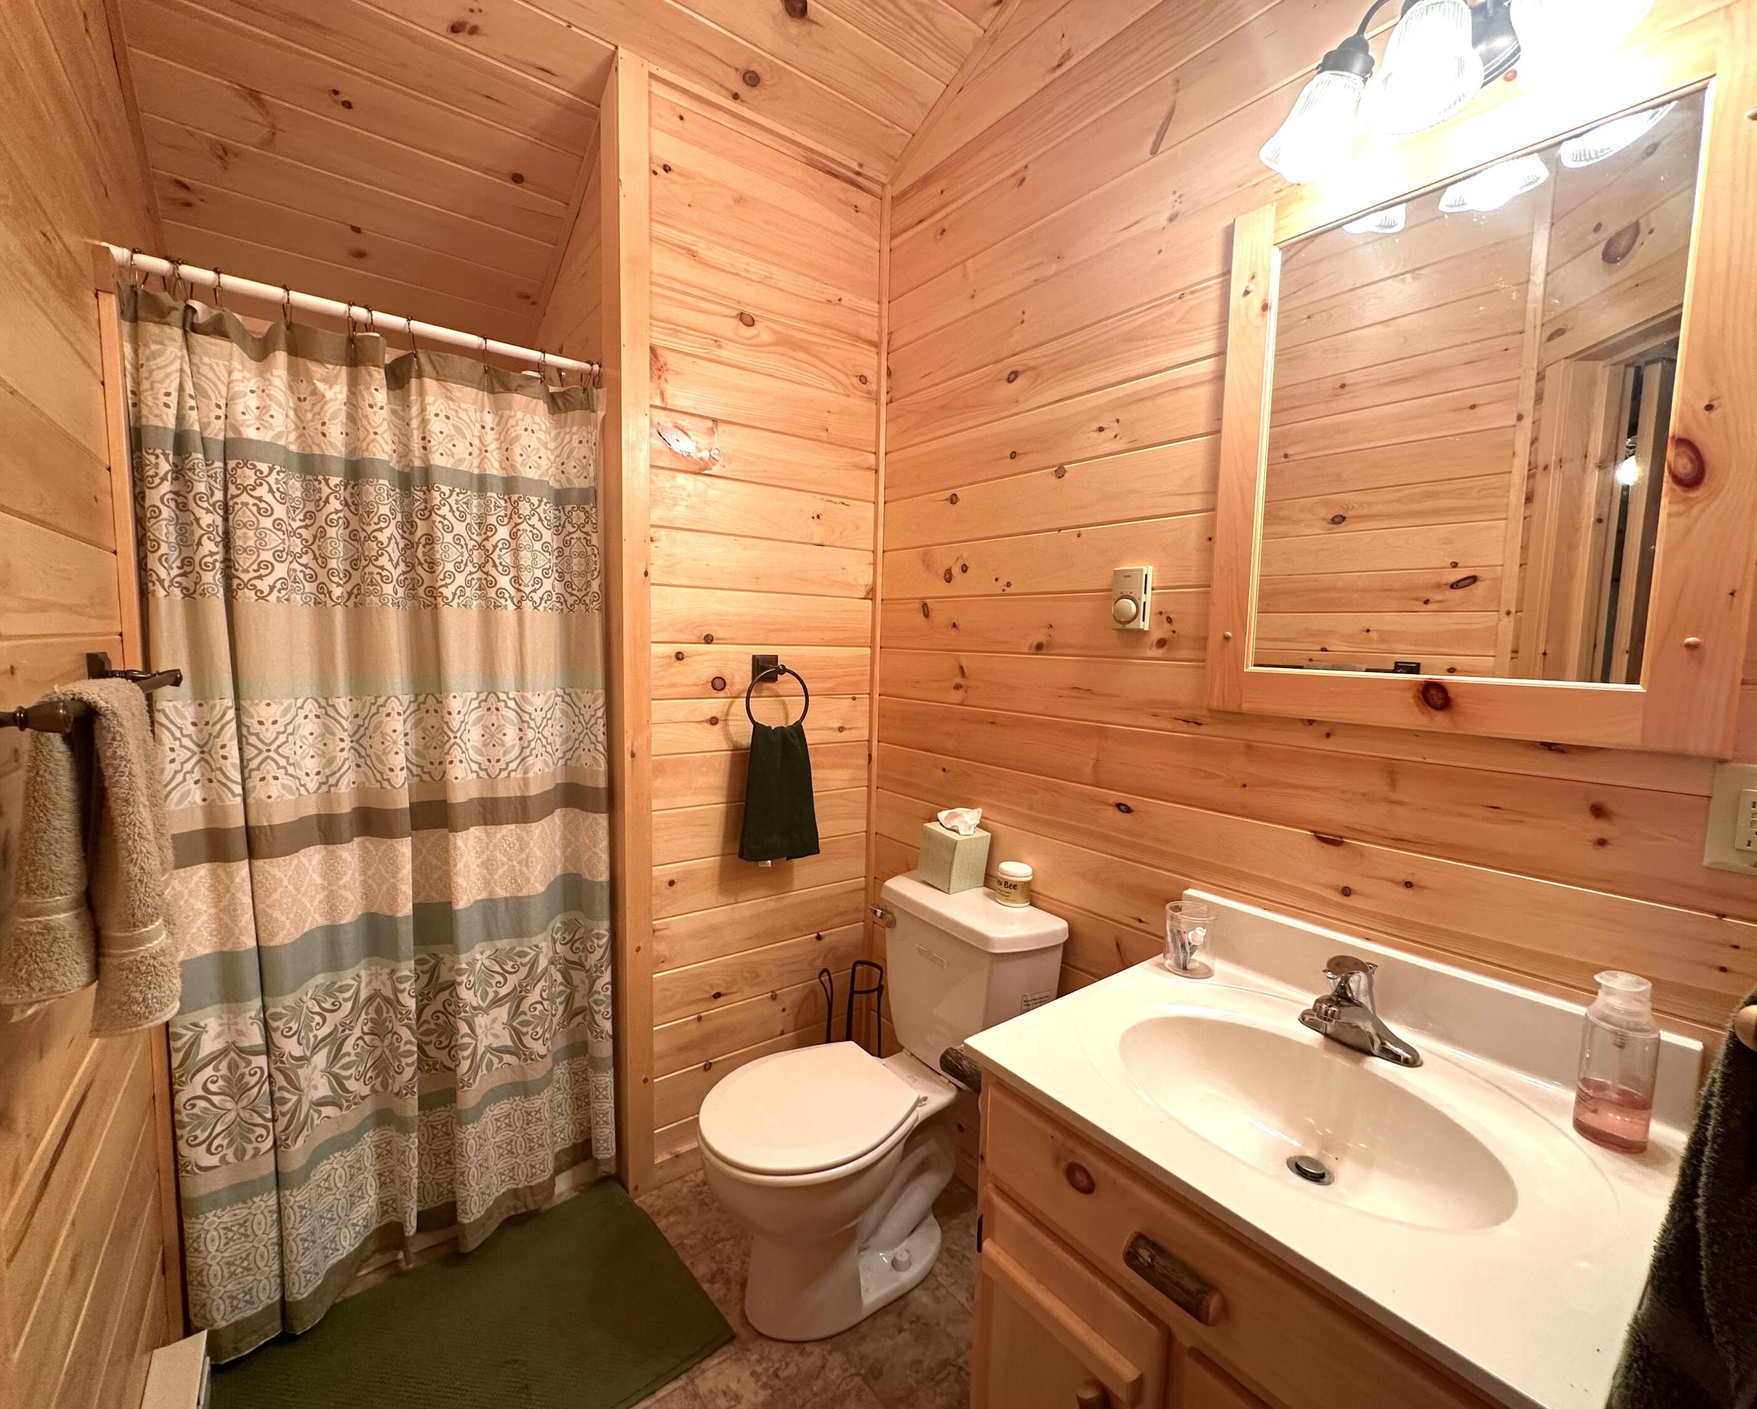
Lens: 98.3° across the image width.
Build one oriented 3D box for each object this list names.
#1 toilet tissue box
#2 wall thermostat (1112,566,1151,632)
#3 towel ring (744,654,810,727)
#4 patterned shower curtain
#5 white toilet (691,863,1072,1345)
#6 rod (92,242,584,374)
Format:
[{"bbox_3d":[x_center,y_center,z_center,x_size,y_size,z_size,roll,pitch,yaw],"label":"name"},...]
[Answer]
[{"bbox_3d":[0.178,0.356,1.772,0.111,0.129,0.111,-3,7,-39],"label":"toilet tissue box"},{"bbox_3d":[0.471,-0.198,1.431,0.040,0.117,0.071,-3,6,-37],"label":"wall thermostat"},{"bbox_3d":[-0.260,-0.020,1.880,0.172,0.203,0.072,-3,6,-37],"label":"towel ring"},{"bbox_3d":[-0.921,0.227,1.513,0.765,1.835,0.150,-3,6,-37],"label":"patterned shower curtain"},{"bbox_3d":[-0.022,0.822,1.592,0.700,0.752,0.440,-3,6,-37],"label":"white toilet"},{"bbox_3d":[-0.938,-0.739,1.474,0.790,0.032,0.032,-3,6,-37],"label":"rod"}]

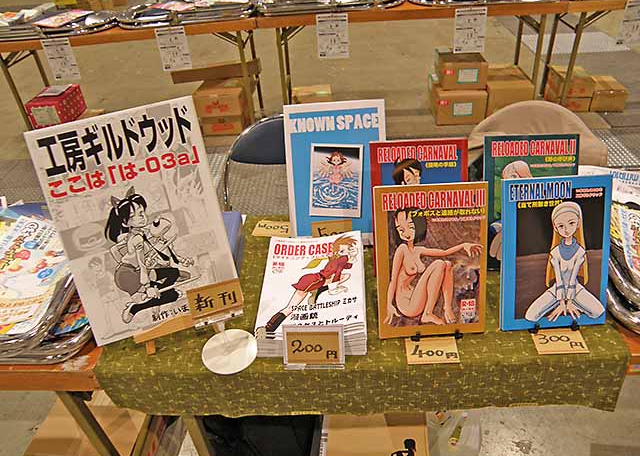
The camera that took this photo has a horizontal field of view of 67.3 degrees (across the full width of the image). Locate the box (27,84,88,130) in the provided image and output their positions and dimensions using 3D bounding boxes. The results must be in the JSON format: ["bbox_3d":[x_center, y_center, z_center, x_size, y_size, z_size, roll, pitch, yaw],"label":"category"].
[{"bbox_3d":[-1.806,-0.834,3.298,0.225,0.165,0.330,-2,36,3],"label":"box"}]

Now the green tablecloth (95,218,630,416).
[{"bbox_3d":[0.069,0.154,1.027,0.900,0.145,0.460,-2,36,3],"label":"green tablecloth"}]

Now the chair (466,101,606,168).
[{"bbox_3d":[0.646,0.072,1.471,0.480,0.790,0.480,1,37,8],"label":"chair"}]

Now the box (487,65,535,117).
[{"bbox_3d":[1.198,-0.886,3.177,0.285,0.255,0.350,-2,36,3],"label":"box"}]

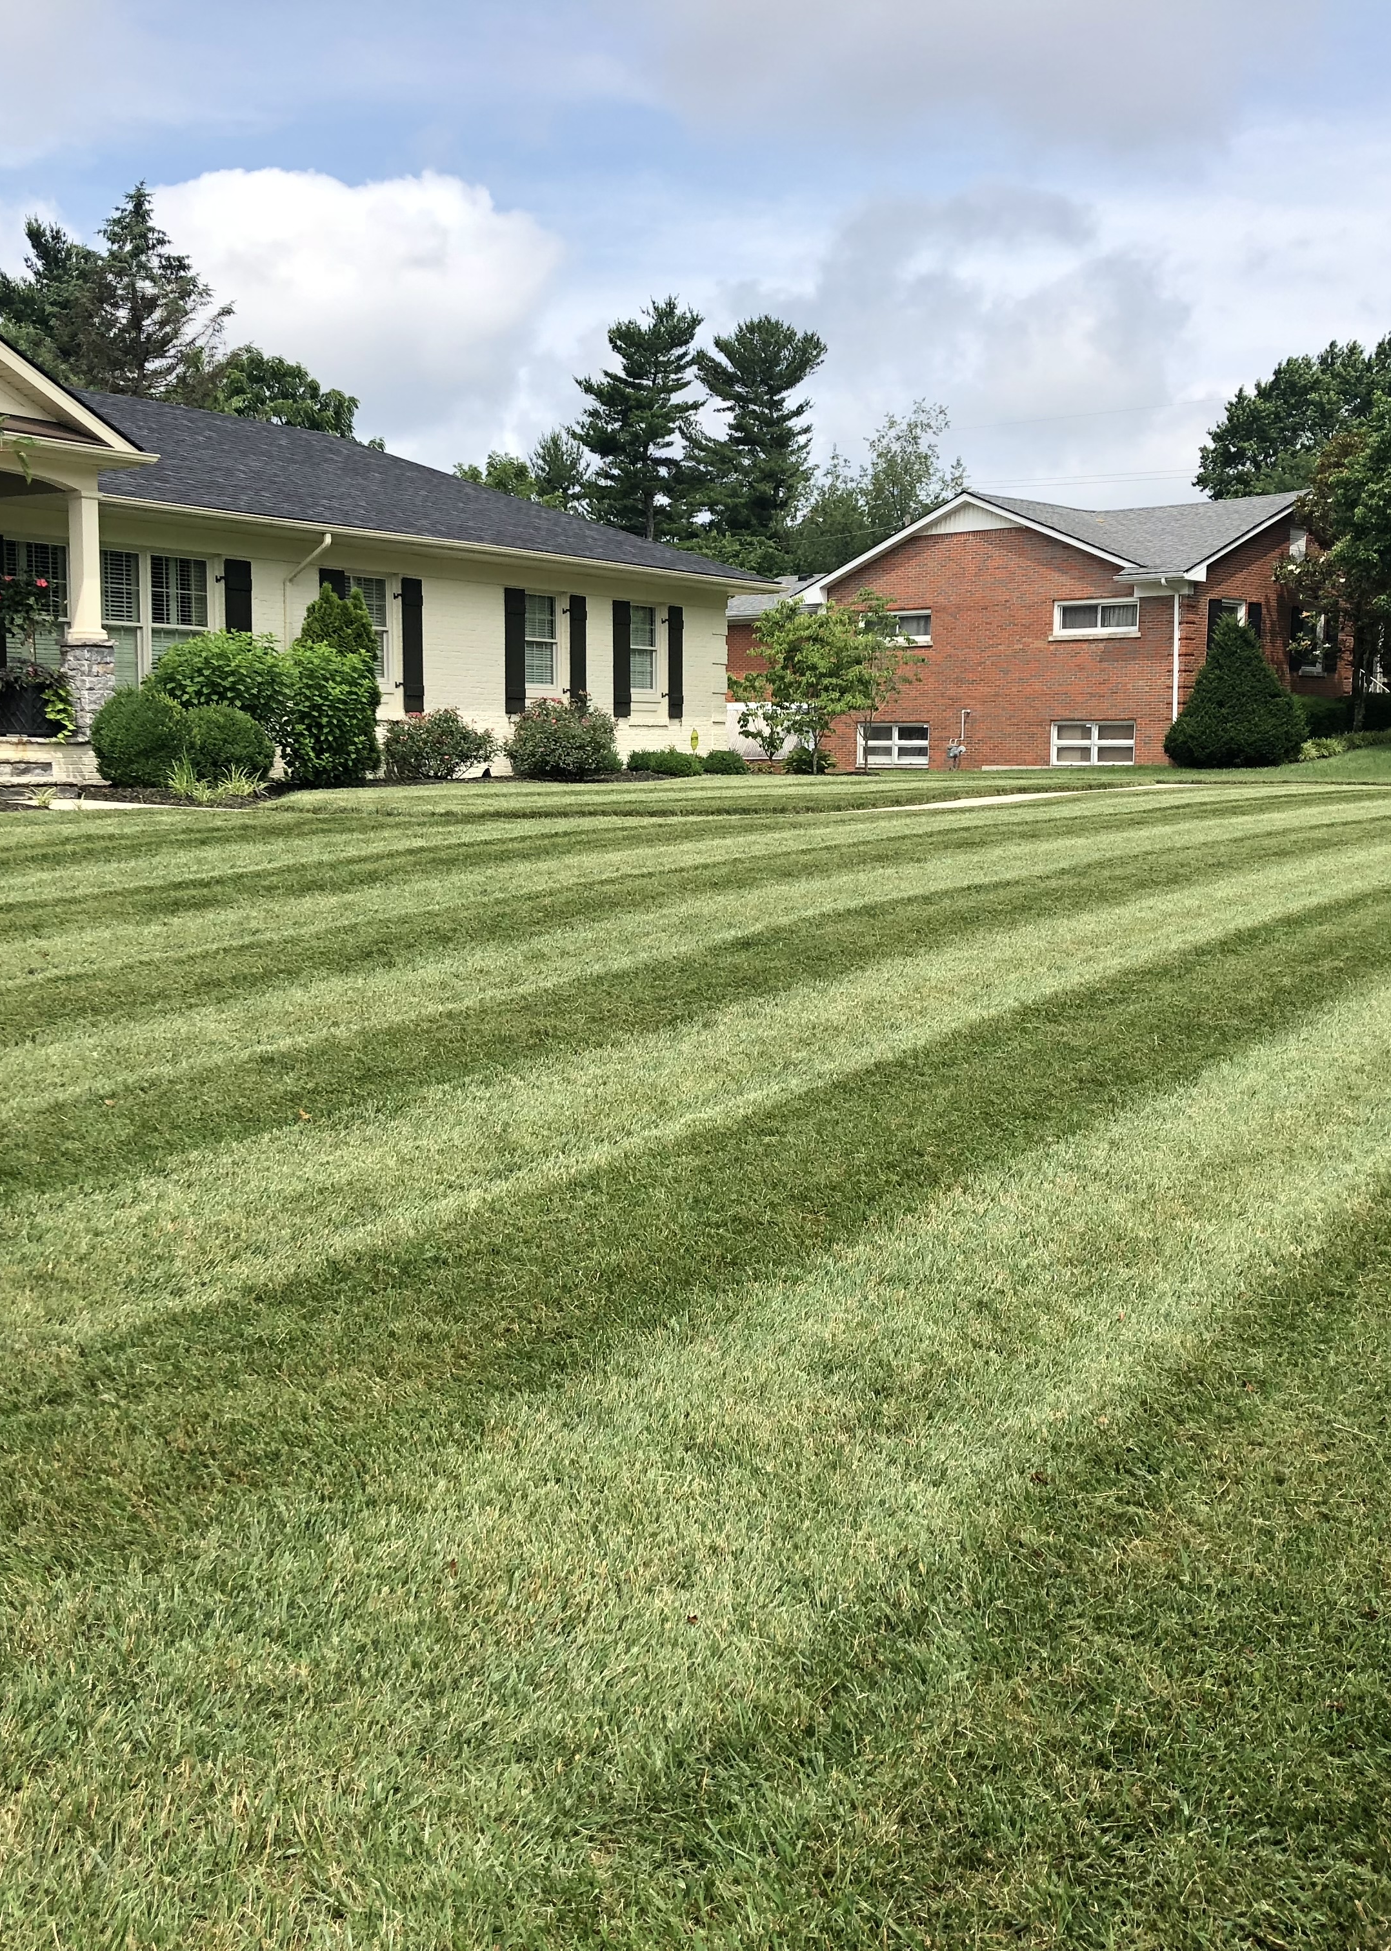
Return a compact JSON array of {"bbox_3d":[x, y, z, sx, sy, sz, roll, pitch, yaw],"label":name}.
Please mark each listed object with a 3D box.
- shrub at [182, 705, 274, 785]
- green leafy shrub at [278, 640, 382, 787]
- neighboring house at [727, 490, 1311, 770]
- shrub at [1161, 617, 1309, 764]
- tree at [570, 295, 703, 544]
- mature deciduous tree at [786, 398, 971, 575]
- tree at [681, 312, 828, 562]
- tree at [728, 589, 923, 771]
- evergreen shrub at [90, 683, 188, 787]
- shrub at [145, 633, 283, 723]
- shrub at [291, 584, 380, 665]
[{"bbox_3d":[-4.058,-1.969,18.193,0.840,0.748,0.840,0,6,0],"label":"shrub"},{"bbox_3d":[-3.384,-2.427,19.551,0.950,1.380,0.950,0,6,0],"label":"green leafy shrub"},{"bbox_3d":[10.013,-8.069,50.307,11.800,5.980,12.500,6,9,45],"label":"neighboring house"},{"bbox_3d":[12.779,-6.751,49.973,3.300,3.589,3.400,4,7,35],"label":"shrub"},{"bbox_3d":[-1.854,-14.369,68.843,4.500,15.168,4.500,0,6,0],"label":"tree"},{"bbox_3d":[6.501,-13.466,74.644,6.600,13.368,6.600,4,7,35],"label":"mature deciduous tree"},{"bbox_3d":[1.891,-14.120,68.872,4.900,14.648,4.900,0,6,0],"label":"tree"},{"bbox_3d":[1.878,-4.275,30.717,2.850,2.714,2.800,0,6,0],"label":"tree"},{"bbox_3d":[-4.655,-2.003,17.642,0.860,0.876,0.860,4,7,35],"label":"evergreen shrub"},{"bbox_3d":[-4.355,-2.399,19.151,1.250,1.455,1.200,0,6,0],"label":"shrub"},{"bbox_3d":[-3.741,-3.074,22.200,1.050,2.080,1.050,4,7,35],"label":"shrub"}]

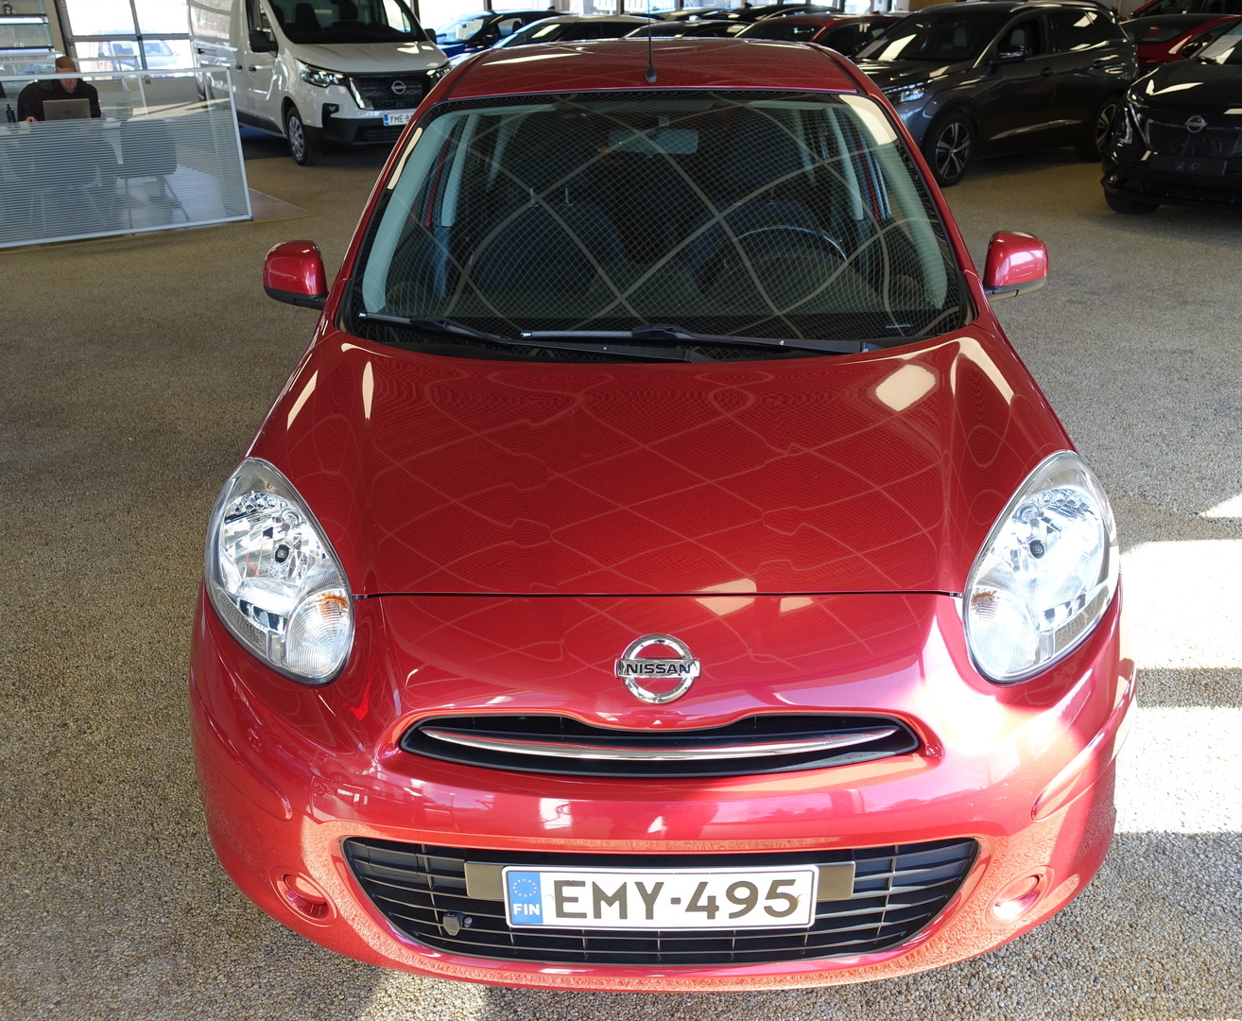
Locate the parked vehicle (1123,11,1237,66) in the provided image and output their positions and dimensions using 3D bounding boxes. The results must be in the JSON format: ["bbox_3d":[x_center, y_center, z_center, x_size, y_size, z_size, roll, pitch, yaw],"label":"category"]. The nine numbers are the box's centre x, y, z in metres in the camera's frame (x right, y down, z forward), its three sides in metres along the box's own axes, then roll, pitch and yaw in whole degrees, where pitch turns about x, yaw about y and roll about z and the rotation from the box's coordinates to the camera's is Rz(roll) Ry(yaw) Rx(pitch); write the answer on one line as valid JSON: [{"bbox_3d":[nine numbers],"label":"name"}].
[{"bbox_3d":[8.844,-7.111,16.153,4.350,1.460,1.800,-16,30,-28],"label":"parked vehicle"}]

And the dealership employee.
[{"bbox_3d":[-4.544,-3.081,8.500,0.600,1.220,0.750,-17,31,-30],"label":"dealership employee"}]

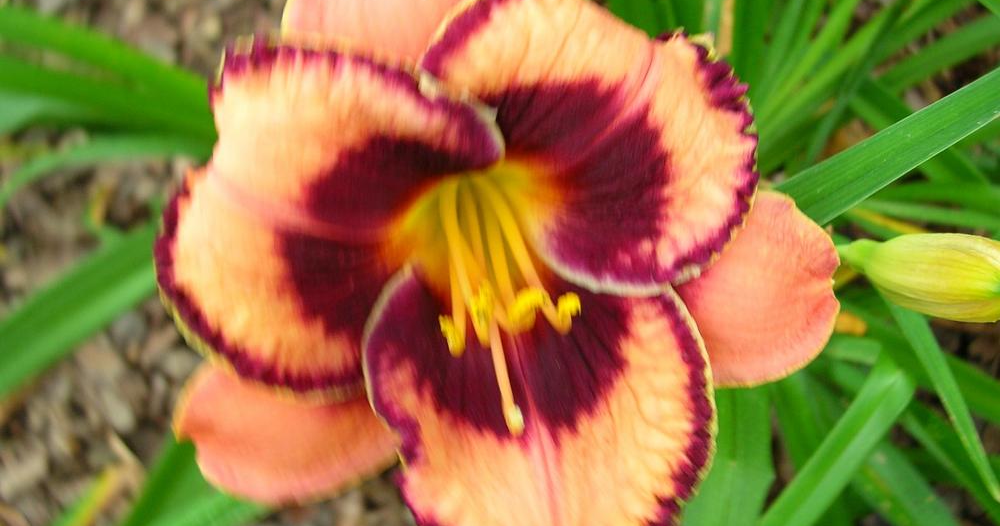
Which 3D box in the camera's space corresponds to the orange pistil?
[{"bbox_3d":[0.002,0.006,0.217,0.030,0.026,0.062,-6,51,-5],"label":"orange pistil"}]

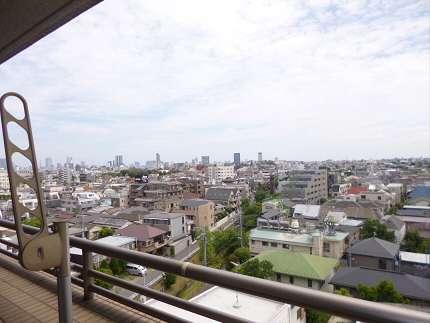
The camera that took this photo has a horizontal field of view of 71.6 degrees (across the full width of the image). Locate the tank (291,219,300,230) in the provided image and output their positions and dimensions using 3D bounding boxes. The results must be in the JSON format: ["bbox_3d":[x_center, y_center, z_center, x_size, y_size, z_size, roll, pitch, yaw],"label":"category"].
[{"bbox_3d":[17.137,13.515,63.500,1.700,2.100,1.700,-2,-1,33],"label":"tank"}]

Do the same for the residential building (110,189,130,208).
[{"bbox_3d":[-44.513,18.664,139.908,5.600,11.600,6.900,-2,0,19],"label":"residential building"}]

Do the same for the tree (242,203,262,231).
[{"bbox_3d":[11.947,17.678,94.998,6.200,8.900,6.200,-2,-1,0],"label":"tree"}]

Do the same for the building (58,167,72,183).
[{"bbox_3d":[-197.957,18.769,394.998,15.000,24.500,12.000,-2,-1,20],"label":"building"}]

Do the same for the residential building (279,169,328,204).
[{"bbox_3d":[45.161,12.535,150.325,13.000,16.700,31.000,-1,0,36],"label":"residential building"}]

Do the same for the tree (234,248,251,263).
[{"bbox_3d":[5.761,20.695,63.388,3.500,4.000,3.500,-2,0,0],"label":"tree"}]

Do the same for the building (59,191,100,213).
[{"bbox_3d":[-56.206,19.051,125.307,8.600,11.300,12.400,-2,0,19],"label":"building"}]

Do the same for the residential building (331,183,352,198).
[{"bbox_3d":[71.480,16.515,169.211,5.200,8.000,15.000,-1,0,43],"label":"residential building"}]

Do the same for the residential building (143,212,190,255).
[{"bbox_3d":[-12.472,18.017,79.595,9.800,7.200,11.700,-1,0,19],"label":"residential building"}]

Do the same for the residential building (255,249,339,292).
[{"bbox_3d":[12.305,18.538,48.699,12.900,7.800,9.450,-2,0,32],"label":"residential building"}]

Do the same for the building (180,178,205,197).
[{"bbox_3d":[-13.252,17.317,182.887,11.000,12.800,10.500,-2,-1,25],"label":"building"}]

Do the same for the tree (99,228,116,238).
[{"bbox_3d":[-25.644,19.157,71.950,3.900,5.300,3.900,-1,0,0],"label":"tree"}]

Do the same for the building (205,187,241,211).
[{"bbox_3d":[3.860,17.883,137.576,12.500,9.800,11.000,-2,-1,33],"label":"building"}]

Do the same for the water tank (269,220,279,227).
[{"bbox_3d":[12.307,12.822,61.765,2.000,1.100,1.000,-1,0,25],"label":"water tank"}]

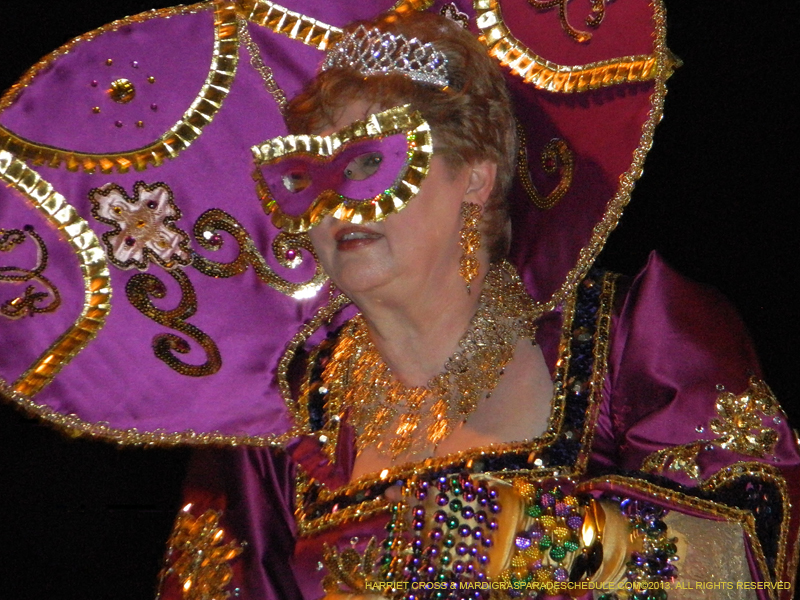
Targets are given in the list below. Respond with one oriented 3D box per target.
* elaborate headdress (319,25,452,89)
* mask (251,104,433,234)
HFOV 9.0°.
[{"bbox_3d":[-0.022,-0.218,4.505,0.126,0.047,0.062,3,-5,32],"label":"elaborate headdress"},{"bbox_3d":[-0.058,-0.108,4.497,0.203,0.096,0.035,-11,-12,37],"label":"mask"}]

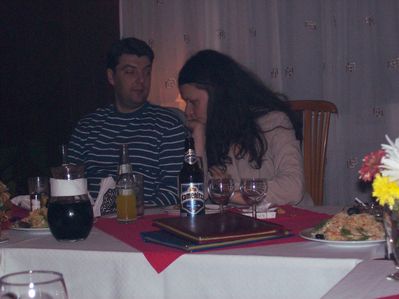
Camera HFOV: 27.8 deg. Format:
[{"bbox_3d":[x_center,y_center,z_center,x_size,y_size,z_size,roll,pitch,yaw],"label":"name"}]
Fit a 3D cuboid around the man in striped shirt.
[{"bbox_3d":[-0.245,0.275,2.818,0.500,1.345,0.740,-1,3,0],"label":"man in striped shirt"}]

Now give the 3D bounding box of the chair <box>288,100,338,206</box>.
[{"bbox_3d":[0.331,0.379,3.074,0.440,1.090,0.500,-1,3,10],"label":"chair"}]

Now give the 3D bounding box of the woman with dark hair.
[{"bbox_3d":[0.171,0.301,2.800,0.500,1.280,0.720,1,3,28],"label":"woman with dark hair"}]

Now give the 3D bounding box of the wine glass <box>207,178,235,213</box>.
[{"bbox_3d":[0.064,0.154,2.331,0.077,0.136,0.077,-1,3,0],"label":"wine glass"}]

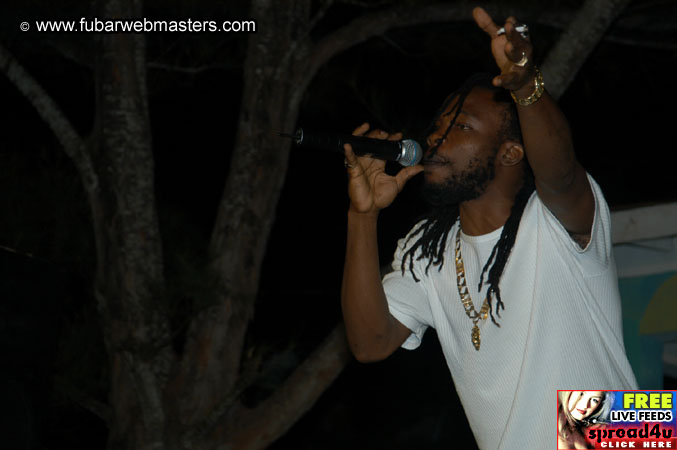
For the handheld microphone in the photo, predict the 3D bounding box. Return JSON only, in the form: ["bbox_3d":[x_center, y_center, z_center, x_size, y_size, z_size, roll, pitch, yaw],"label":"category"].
[{"bbox_3d":[0.024,-0.149,4.070,0.270,0.052,0.052,9,-3,-18],"label":"handheld microphone"}]

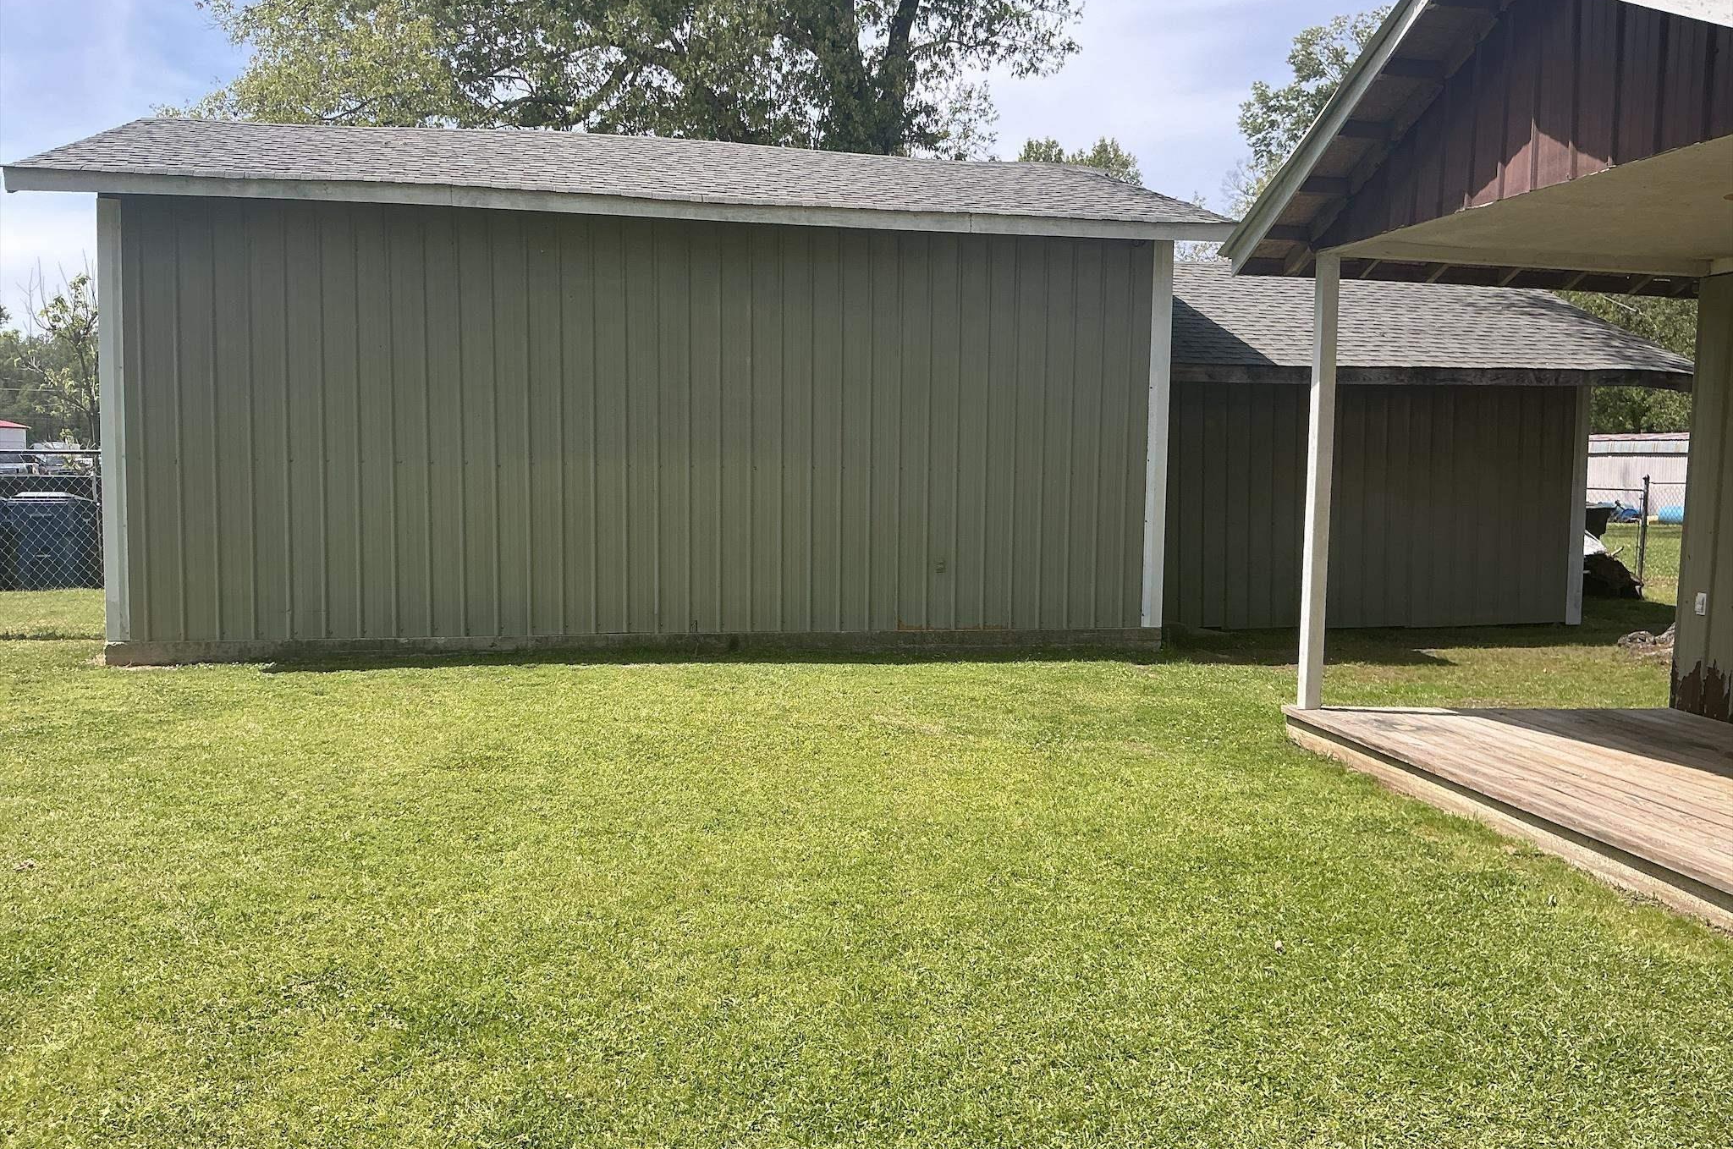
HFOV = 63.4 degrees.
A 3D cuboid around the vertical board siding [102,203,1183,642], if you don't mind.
[{"bbox_3d":[-1.368,-1.047,10.268,7.470,3.020,0.120,0,4,-14],"label":"vertical board siding"}]

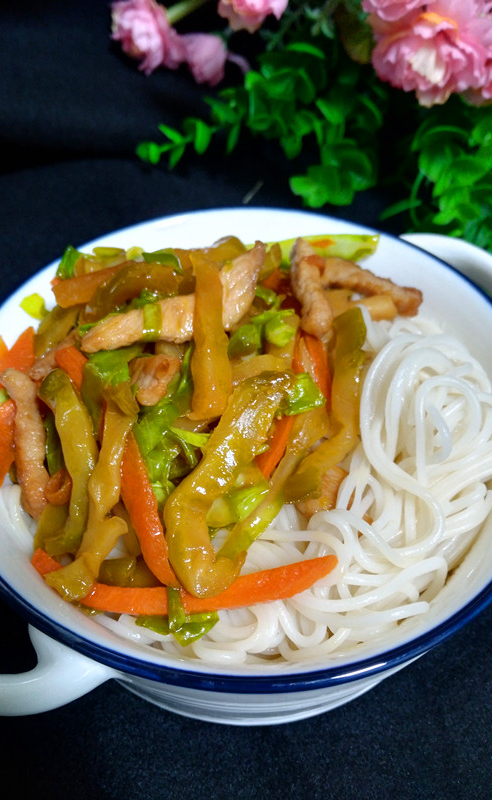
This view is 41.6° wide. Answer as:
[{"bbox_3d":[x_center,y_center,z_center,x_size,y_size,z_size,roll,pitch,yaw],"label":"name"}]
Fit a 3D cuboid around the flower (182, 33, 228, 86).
[{"bbox_3d":[-0.024,-0.205,0.390,0.028,0.028,0.029,1,50,0],"label":"flower"}]

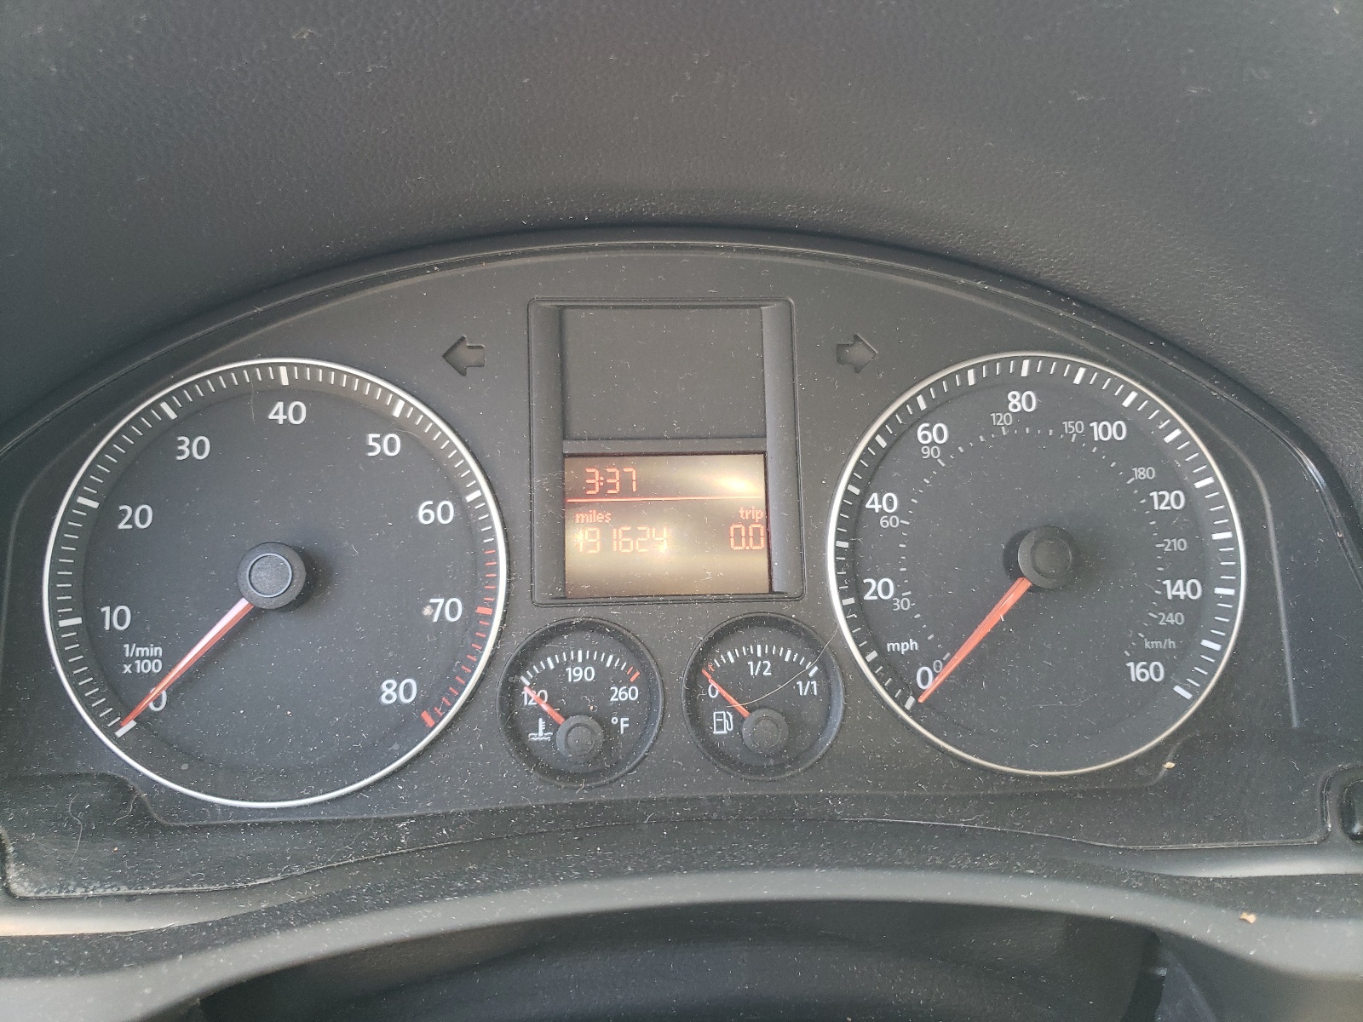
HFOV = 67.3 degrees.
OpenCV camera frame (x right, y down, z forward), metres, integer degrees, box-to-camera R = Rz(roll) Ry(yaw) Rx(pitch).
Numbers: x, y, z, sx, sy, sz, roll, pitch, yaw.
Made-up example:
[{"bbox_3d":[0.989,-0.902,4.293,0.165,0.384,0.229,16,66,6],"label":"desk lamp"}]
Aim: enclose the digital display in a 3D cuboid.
[{"bbox_3d":[-0.004,0.004,0.268,0.053,0.037,0.008,-1,-7,-4],"label":"digital display"}]

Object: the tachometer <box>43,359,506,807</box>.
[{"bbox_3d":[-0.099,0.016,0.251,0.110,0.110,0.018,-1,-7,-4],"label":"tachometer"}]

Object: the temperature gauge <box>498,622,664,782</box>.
[{"bbox_3d":[-0.025,0.048,0.260,0.041,0.041,0.016,-1,-7,-4],"label":"temperature gauge"}]

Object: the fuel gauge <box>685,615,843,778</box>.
[{"bbox_3d":[0.021,0.047,0.264,0.041,0.041,0.016,-1,-7,-4],"label":"fuel gauge"}]

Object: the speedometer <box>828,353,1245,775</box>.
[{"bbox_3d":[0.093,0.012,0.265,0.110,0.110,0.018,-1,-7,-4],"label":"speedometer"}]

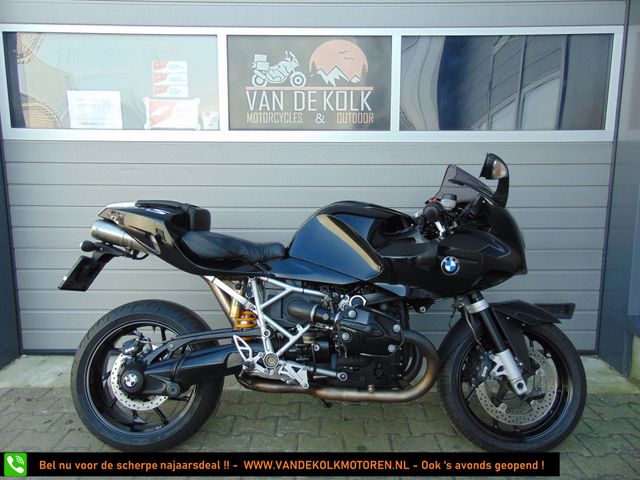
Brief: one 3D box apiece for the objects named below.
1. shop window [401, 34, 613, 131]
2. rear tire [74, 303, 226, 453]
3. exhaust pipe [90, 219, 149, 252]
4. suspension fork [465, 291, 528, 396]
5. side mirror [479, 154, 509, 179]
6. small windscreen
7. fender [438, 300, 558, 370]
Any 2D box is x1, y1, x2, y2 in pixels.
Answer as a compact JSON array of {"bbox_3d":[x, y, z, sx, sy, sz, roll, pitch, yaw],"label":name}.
[{"bbox_3d":[1.079,-0.911,2.696,1.232,0.548,0.050,0,7,0],"label":"shop window"},{"bbox_3d":[-0.708,0.548,1.923,0.630,0.630,0.180,0,2,2],"label":"rear tire"},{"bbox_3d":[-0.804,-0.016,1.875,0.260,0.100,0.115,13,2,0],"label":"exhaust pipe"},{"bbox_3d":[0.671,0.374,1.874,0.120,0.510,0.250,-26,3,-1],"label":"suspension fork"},{"bbox_3d":[0.568,-0.239,1.524,0.085,0.090,0.140,9,3,12],"label":"side mirror"},{"bbox_3d":[0.598,-0.230,1.862,0.220,0.165,0.290,0,2,2],"label":"small windscreen"},{"bbox_3d":[0.725,0.389,1.884,0.465,0.275,0.170,0,2,1],"label":"fender"}]

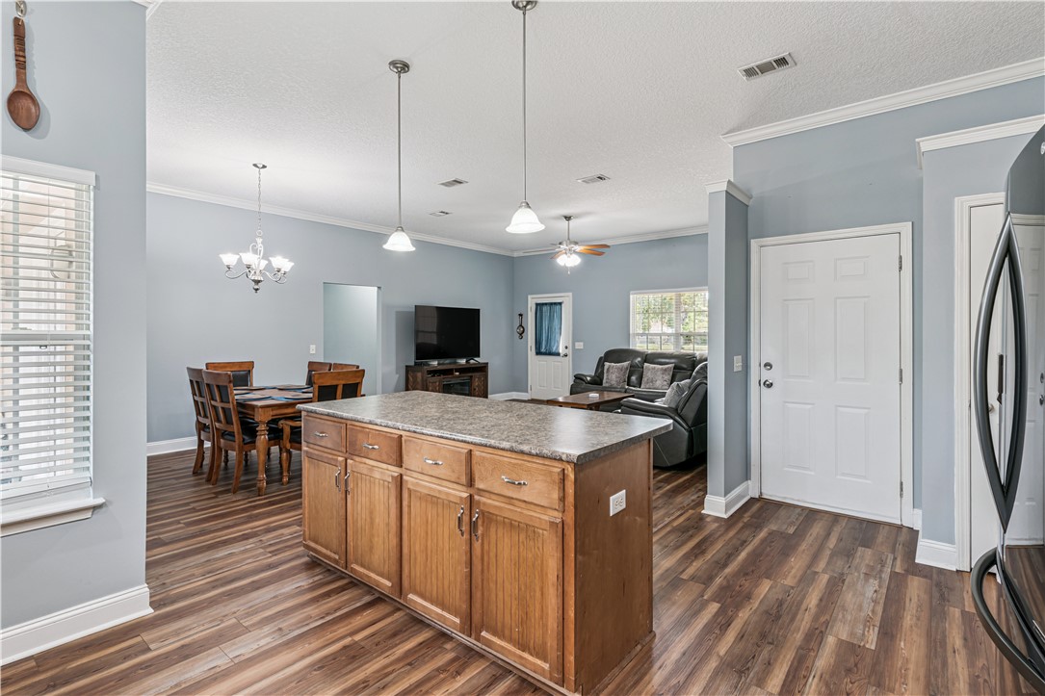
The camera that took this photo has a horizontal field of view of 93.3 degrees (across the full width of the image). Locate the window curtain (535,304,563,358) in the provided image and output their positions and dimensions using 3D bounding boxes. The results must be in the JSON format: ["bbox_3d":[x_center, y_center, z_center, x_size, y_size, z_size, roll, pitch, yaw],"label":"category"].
[{"bbox_3d":[0.522,-0.364,9.769,0.650,1.050,0.060,1,2,39],"label":"window curtain"}]

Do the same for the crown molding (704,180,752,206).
[{"bbox_3d":[1.600,-1.201,3.880,0.225,0.075,0.610,1,1,39],"label":"crown molding"}]

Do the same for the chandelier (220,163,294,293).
[{"bbox_3d":[-2.594,-1.168,4.863,0.720,1.240,0.720,1,1,39],"label":"chandelier"}]

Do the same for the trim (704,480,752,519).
[{"bbox_3d":[1.609,1.167,3.883,0.185,0.138,0.580,1,2,39],"label":"trim"}]

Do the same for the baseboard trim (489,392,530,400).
[{"bbox_3d":[-0.238,1.017,9.867,0.390,0.135,0.770,1,1,39],"label":"baseboard trim"}]

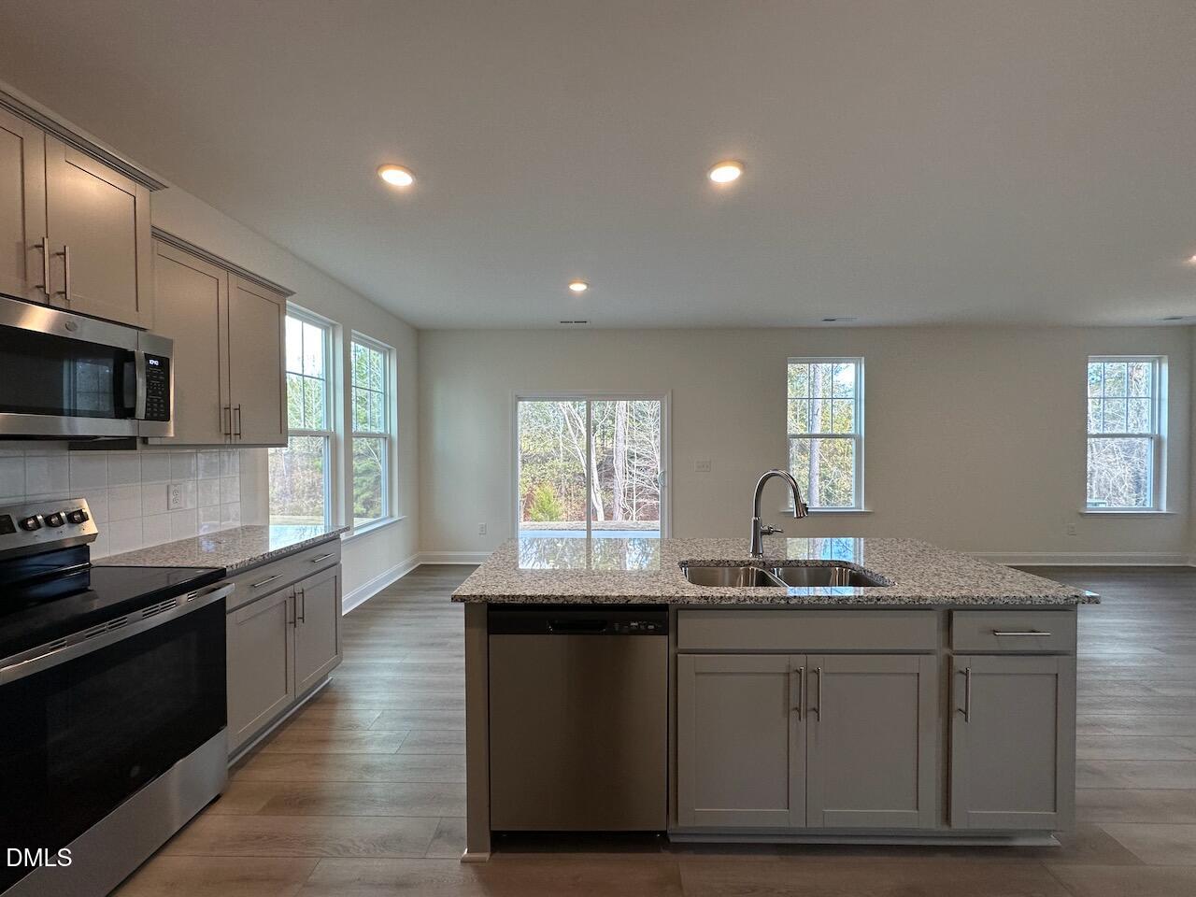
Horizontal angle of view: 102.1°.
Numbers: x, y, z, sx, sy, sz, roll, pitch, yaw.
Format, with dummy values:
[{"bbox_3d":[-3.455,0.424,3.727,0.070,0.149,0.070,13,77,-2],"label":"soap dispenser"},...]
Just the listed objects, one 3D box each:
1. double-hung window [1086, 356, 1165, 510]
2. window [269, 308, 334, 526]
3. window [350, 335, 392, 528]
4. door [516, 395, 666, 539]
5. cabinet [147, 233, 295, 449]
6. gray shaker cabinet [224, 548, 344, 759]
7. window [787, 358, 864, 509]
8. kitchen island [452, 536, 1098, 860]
[{"bbox_3d":[5.982,-0.168,5.521,0.895,1.760,0.110,0,1,1],"label":"double-hung window"},{"bbox_3d":[-2.184,-0.123,3.584,0.110,1.765,0.895,0,1,1],"label":"window"},{"bbox_3d":[-2.162,-0.138,4.616,0.110,1.765,0.880,0,1,1],"label":"window"},{"bbox_3d":[-0.072,0.357,5.643,1.770,1.990,0.120,0,1,1],"label":"door"},{"bbox_3d":[-1.988,-0.460,2.407,0.325,0.920,0.890,0,1,1],"label":"cabinet"},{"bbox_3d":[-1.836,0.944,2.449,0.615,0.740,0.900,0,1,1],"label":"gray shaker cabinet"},{"bbox_3d":[2.613,-0.167,5.593,0.875,1.755,0.110,0,1,1],"label":"window"},{"bbox_3d":[0.595,0.941,2.071,2.132,0.920,0.930,0,1,1],"label":"kitchen island"}]

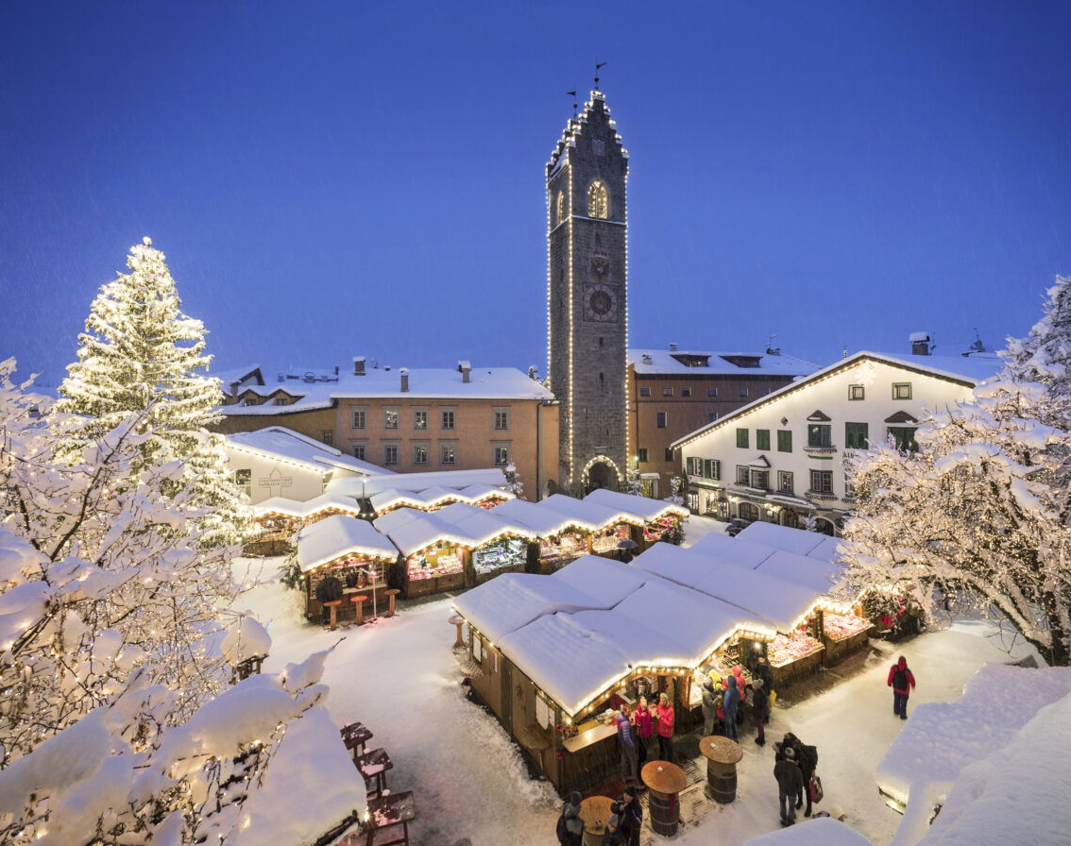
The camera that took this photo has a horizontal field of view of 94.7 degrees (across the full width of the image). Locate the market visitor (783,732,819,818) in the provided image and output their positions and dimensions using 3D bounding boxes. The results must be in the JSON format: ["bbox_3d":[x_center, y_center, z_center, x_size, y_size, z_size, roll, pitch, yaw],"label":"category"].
[{"bbox_3d":[5.759,7.466,10.620,0.620,1.700,0.550,0,1,20],"label":"market visitor"}]

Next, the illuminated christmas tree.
[{"bbox_3d":[-23.900,-1.400,30.500,10.800,20.000,10.800,0,0,0],"label":"illuminated christmas tree"}]

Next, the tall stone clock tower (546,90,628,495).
[{"bbox_3d":[5.917,-14.400,58.695,7.100,46.000,6.800,0,0,-20],"label":"tall stone clock tower"}]

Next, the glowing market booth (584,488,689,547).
[{"bbox_3d":[6.429,6.455,32.688,3.510,2.950,6.801,-1,1,-28],"label":"glowing market booth"}]

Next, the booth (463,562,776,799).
[{"bbox_3d":[2.118,7.100,16.300,7.750,3.000,7.650,0,0,-31],"label":"booth"}]

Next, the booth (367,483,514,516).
[{"bbox_3d":[-7.556,7.075,40.457,11.500,3.050,4.100,0,0,-31],"label":"booth"}]

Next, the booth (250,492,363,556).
[{"bbox_3d":[-16.867,7.100,35.524,7.200,3.000,4.400,0,0,-29],"label":"booth"}]

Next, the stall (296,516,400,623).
[{"bbox_3d":[-9.195,6.615,23.556,3.750,2.950,6.400,-1,1,-28],"label":"stall"}]

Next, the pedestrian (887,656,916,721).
[{"bbox_3d":[10.342,7.398,13.913,0.500,1.720,0.720,-1,1,-43],"label":"pedestrian"}]

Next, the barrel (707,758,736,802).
[{"bbox_3d":[4.161,7.849,11.033,0.670,0.930,0.670,1,1,30],"label":"barrel"}]

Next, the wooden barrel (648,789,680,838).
[{"bbox_3d":[2.750,8.130,10.540,0.670,0.940,0.670,0,0,0],"label":"wooden barrel"}]

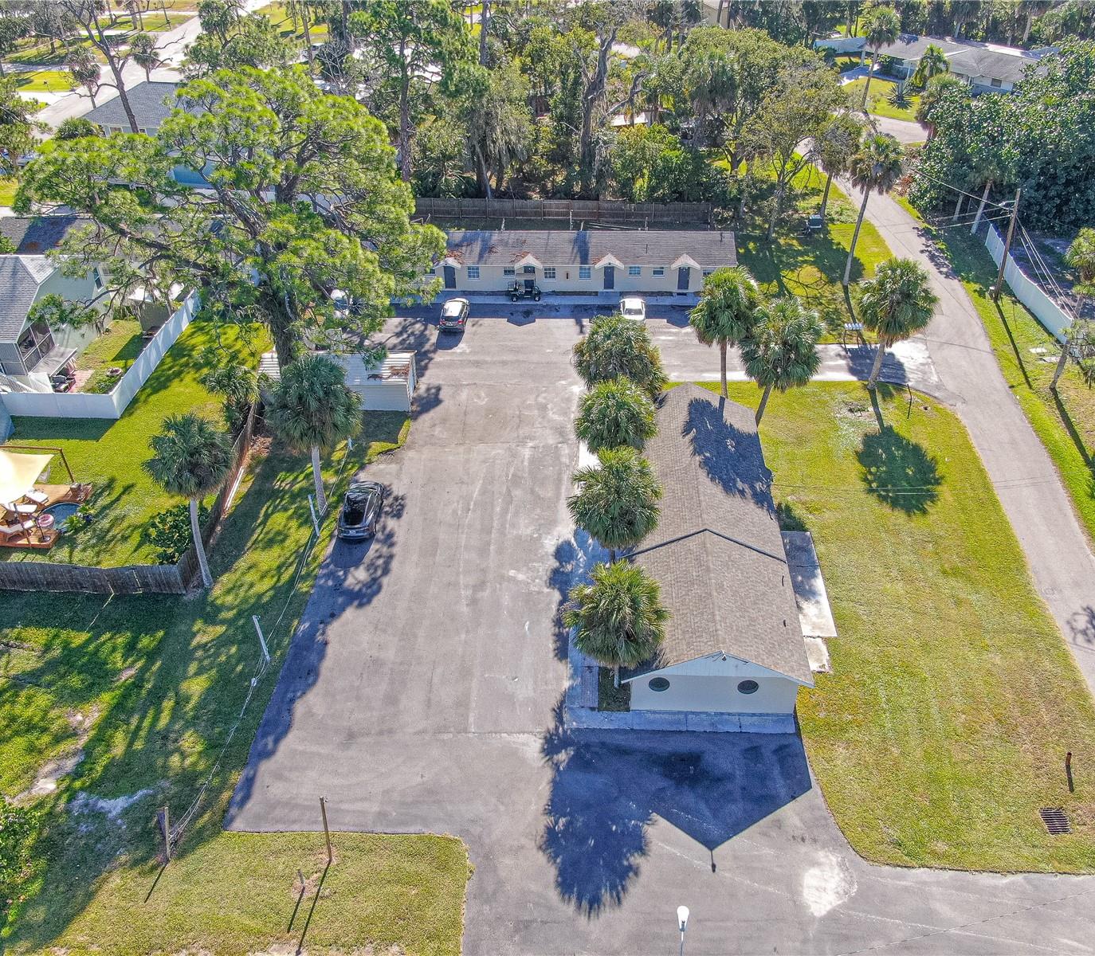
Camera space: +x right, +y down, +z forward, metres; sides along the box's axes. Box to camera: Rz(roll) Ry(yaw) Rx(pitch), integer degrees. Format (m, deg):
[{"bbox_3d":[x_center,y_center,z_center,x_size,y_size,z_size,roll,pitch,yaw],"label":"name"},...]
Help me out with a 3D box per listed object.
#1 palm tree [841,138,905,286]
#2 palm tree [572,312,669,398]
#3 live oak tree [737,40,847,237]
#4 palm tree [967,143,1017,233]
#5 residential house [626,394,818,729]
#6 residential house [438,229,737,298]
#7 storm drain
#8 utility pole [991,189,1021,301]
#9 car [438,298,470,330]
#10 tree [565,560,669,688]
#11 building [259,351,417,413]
[{"bbox_3d":[24.663,-20.463,73.686,4.170,11.400,4.170,1,36,3],"label":"palm tree"},{"bbox_3d":[4.547,-7.111,60.304,5.600,6.400,5.300,-2,35,0],"label":"palm tree"},{"bbox_3d":[20.275,-28.047,81.099,9.037,15.200,9.037,1,36,3],"label":"live oak tree"},{"bbox_3d":[37.180,-24.505,81.077,4.100,7.800,4.100,1,37,3],"label":"palm tree"},{"bbox_3d":[7.798,2.428,49.201,8.100,4.380,21.300,1,37,3],"label":"residential house"},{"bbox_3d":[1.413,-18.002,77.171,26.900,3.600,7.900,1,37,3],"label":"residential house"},{"bbox_3d":[19.619,13.211,36.925,0.860,0.100,1.080,-1,36,1],"label":"storm drain"},{"bbox_3d":[33.281,-16.813,70.260,1.700,8.750,0.450,-15,39,-17],"label":"utility pole"},{"bbox_3d":[-6.793,-12.505,71.823,1.840,1.600,4.400,2,37,5],"label":"car"},{"bbox_3d":[2.999,6.852,41.188,4.300,7.150,4.300,1,37,3],"label":"tree"},{"bbox_3d":[-13.938,-6.336,63.386,10.100,2.500,3.800,1,35,4],"label":"building"}]

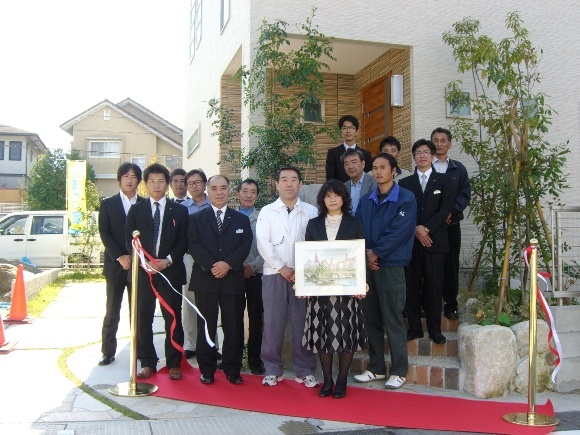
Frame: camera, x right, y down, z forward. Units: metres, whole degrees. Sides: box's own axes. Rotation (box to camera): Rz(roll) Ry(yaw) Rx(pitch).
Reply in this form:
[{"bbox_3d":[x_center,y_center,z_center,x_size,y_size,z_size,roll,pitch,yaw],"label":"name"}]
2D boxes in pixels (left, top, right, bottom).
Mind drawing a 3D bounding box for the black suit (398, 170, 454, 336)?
[{"bbox_3d":[1.175,0.316,5.520,0.500,1.460,0.340,1,0,14],"label":"black suit"}]

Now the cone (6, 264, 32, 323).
[{"bbox_3d":[-3.341,0.931,7.850,0.370,0.700,0.370,1,0,-17],"label":"cone"}]

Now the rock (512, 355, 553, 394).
[{"bbox_3d":[1.927,1.248,5.060,0.300,0.290,0.270,1,0,6],"label":"rock"}]

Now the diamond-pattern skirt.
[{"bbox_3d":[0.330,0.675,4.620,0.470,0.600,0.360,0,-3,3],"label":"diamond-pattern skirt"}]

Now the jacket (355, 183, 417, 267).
[{"bbox_3d":[0.739,0.054,4.900,0.470,0.640,0.320,0,-3,16],"label":"jacket"}]

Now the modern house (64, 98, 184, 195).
[{"bbox_3d":[-7.300,-1.600,34.100,7.300,8.300,8.000,0,-3,0],"label":"modern house"}]

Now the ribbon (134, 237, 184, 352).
[{"bbox_3d":[-0.937,0.561,4.520,0.360,0.820,0.160,0,-3,0],"label":"ribbon"}]

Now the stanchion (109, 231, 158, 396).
[{"bbox_3d":[-1.104,0.665,4.530,0.350,1.130,0.350,0,-3,0],"label":"stanchion"}]

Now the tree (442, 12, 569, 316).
[{"bbox_3d":[1.929,-0.474,5.700,1.060,2.620,0.950,1,0,14],"label":"tree"}]

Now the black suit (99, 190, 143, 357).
[{"bbox_3d":[-1.502,0.526,5.780,0.470,1.480,0.330,1,0,-17],"label":"black suit"}]

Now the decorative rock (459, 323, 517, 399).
[{"bbox_3d":[1.542,1.116,4.970,0.410,0.550,0.380,1,0,6],"label":"decorative rock"}]

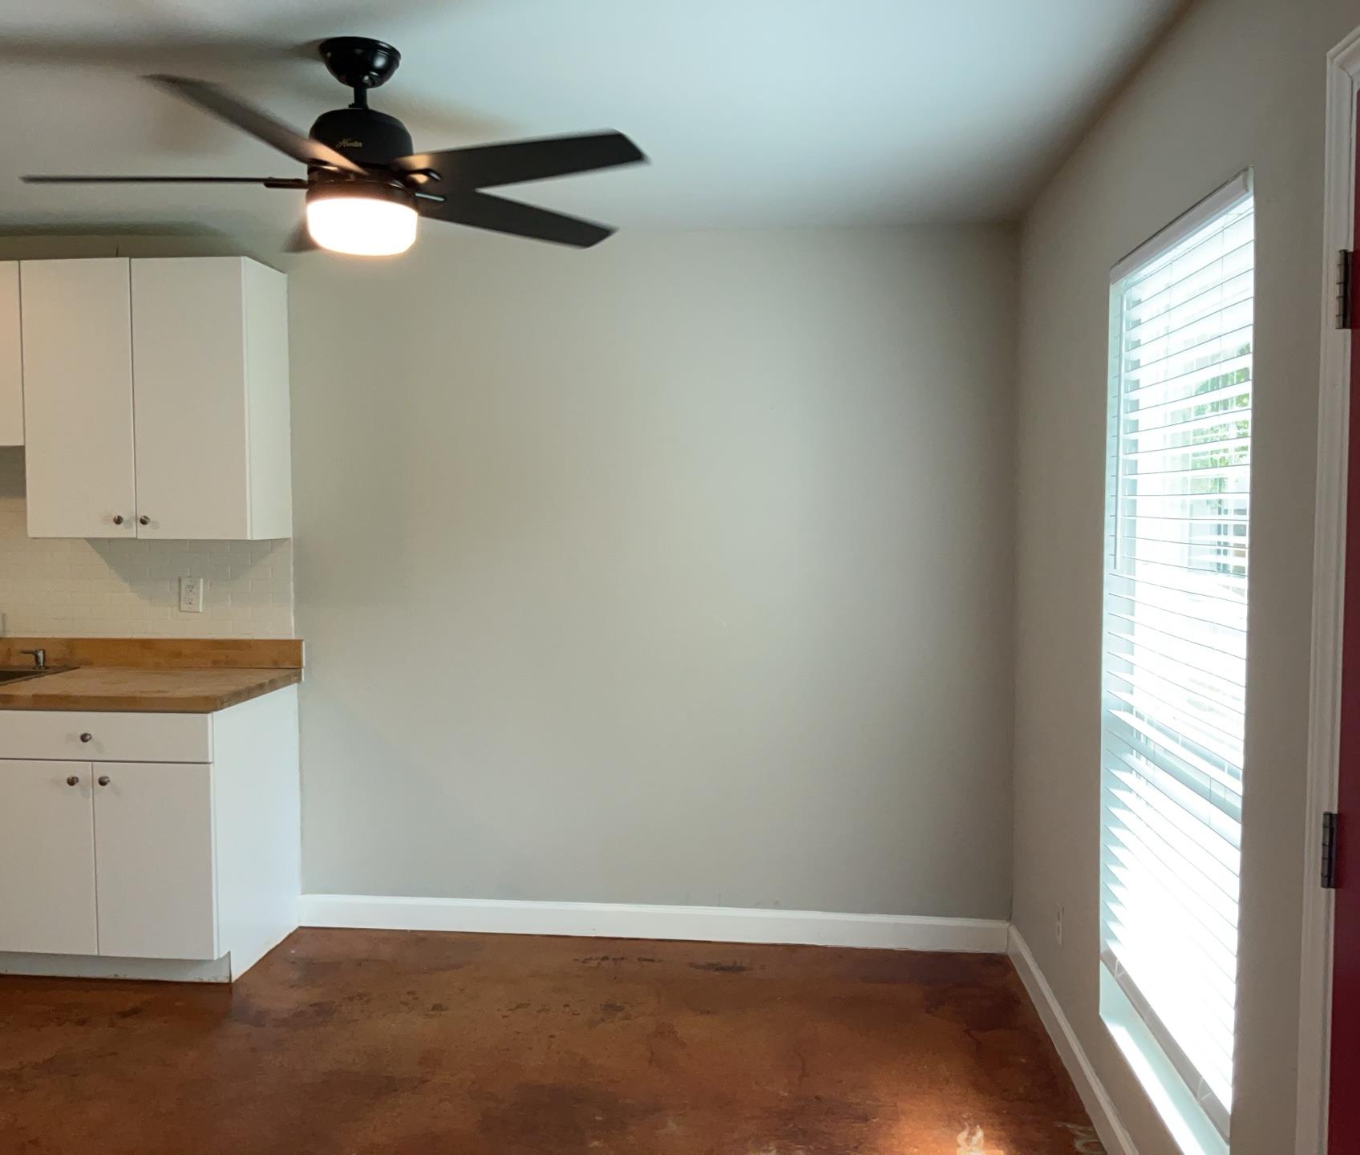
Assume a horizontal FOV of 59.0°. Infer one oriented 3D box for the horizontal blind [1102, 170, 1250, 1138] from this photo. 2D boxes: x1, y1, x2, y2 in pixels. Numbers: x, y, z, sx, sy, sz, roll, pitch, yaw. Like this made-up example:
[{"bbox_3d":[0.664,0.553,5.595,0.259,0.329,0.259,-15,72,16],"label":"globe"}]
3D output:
[{"bbox_3d":[0.997,0.128,2.405,0.068,1.643,0.866,0,3,5],"label":"horizontal blind"}]

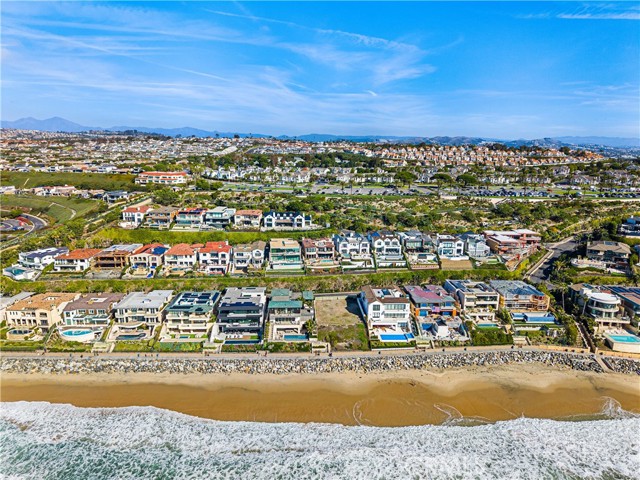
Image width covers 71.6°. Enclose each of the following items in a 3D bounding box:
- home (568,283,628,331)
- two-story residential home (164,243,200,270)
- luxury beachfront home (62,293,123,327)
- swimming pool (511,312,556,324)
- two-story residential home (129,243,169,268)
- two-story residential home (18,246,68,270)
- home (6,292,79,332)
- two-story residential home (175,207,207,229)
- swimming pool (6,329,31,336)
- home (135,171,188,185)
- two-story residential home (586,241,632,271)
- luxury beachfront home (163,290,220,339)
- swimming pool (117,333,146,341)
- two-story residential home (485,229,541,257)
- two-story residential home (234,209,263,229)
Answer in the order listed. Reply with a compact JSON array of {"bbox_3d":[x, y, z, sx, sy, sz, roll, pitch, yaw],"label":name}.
[{"bbox_3d":[118.418,28.110,188.431,13.300,11.500,21.000,1,13,6],"label":"home"},{"bbox_3d":[-71.660,7.340,236.500,15.800,8.500,20.000,0,12,-2],"label":"two-story residential home"},{"bbox_3d":[-87.410,26.620,173.770,16.800,7.200,20.000,-1,12,-5],"label":"luxury beachfront home"},{"bbox_3d":[84.118,31.215,176.519,15.800,1.500,5.500,0,13,0],"label":"swimming pool"},{"bbox_3d":[-93.272,8.924,243.095,15.300,8.500,18.500,0,13,-1],"label":"two-story residential home"},{"bbox_3d":[-153.385,9.980,247.141,13.500,7.800,17.800,5,14,22],"label":"two-story residential home"},{"bbox_3d":[-113.495,28.978,182.018,16.800,9.200,18.500,0,13,-1],"label":"home"},{"bbox_3d":[-87.493,-15.415,303.842,17.000,8.800,16.000,0,13,-1],"label":"two-story residential home"},{"bbox_3d":[-109.900,34.870,163.980,8.200,1.200,4.000,0,12,-2],"label":"swimming pool"},{"bbox_3d":[-113.480,-45.530,325.760,35.000,7.300,14.000,0,12,0],"label":"home"},{"bbox_3d":[156.580,5.670,240.690,19.500,9.000,18.000,5,13,21],"label":"two-story residential home"},{"bbox_3d":[-48.580,27.990,174.560,17.300,10.500,23.000,0,12,-2],"label":"luxury beachfront home"},{"bbox_3d":[-69.220,36.370,164.130,10.000,1.200,4.300,0,12,-2],"label":"swimming pool"},{"bbox_3d":[107.490,0.920,249.440,25.000,8.800,20.000,-1,12,-4],"label":"two-story residential home"},{"bbox_3d":[-43.230,-13.950,274.820,15.200,8.000,17.000,0,12,-1],"label":"two-story residential home"}]

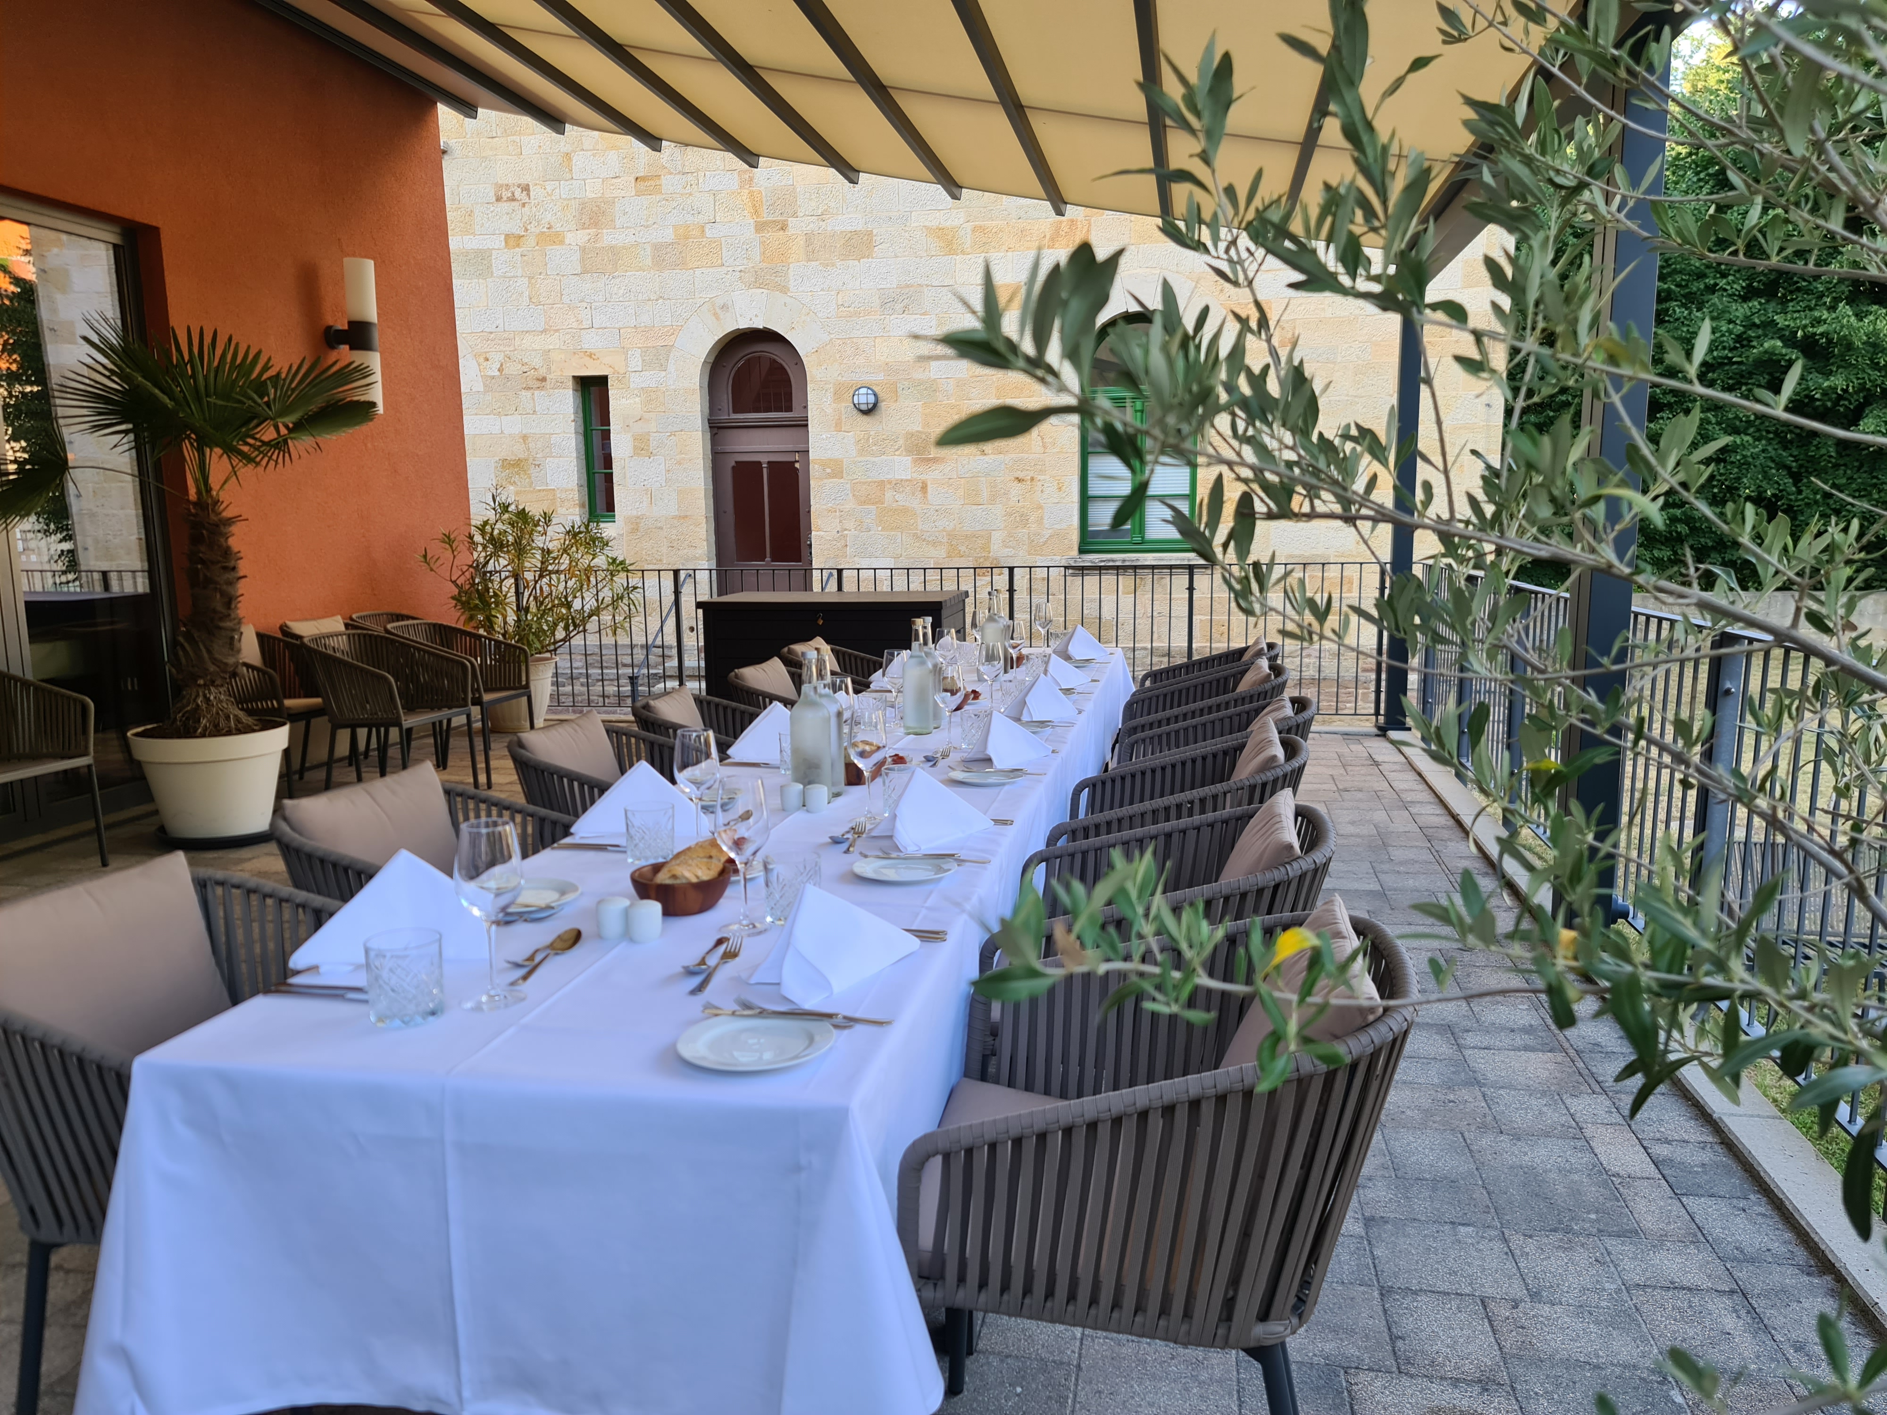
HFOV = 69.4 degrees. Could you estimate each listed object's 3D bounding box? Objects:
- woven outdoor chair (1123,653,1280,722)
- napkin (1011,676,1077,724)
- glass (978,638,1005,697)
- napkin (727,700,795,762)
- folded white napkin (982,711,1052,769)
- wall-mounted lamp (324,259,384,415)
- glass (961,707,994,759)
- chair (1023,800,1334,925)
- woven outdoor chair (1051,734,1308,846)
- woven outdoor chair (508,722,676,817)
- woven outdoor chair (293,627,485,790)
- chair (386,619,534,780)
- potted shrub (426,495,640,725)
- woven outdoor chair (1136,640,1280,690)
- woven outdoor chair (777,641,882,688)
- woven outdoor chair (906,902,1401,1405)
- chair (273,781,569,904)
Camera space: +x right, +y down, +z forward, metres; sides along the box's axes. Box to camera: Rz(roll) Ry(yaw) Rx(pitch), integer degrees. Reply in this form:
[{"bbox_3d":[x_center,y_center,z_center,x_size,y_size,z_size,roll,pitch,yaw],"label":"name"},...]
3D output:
[{"bbox_3d":[0.862,0.266,4.661,0.625,0.800,0.600,0,8,4],"label":"woven outdoor chair"},{"bbox_3d":[0.277,-0.035,3.970,0.192,0.121,0.242,3,9,22],"label":"napkin"},{"bbox_3d":[0.139,-0.088,3.949,0.080,0.212,0.080,1,8,11],"label":"glass"},{"bbox_3d":[-0.395,0.055,3.248,0.260,0.135,0.130,1,8,11],"label":"napkin"},{"bbox_3d":[0.153,0.065,3.302,0.192,0.117,0.253,3,9,22],"label":"folded white napkin"},{"bbox_3d":[-3.228,-2.029,7.468,0.275,0.820,0.155,1,8,11],"label":"wall-mounted lamp"},{"bbox_3d":[0.084,0.055,3.448,0.083,0.097,0.083,1,8,10],"label":"glass"},{"bbox_3d":[0.374,0.583,2.430,0.625,0.800,0.600,1,8,11],"label":"chair"},{"bbox_3d":[0.557,0.473,3.241,0.596,0.823,0.563,1,8,11],"label":"woven outdoor chair"},{"bbox_3d":[-0.773,0.453,3.494,0.596,0.823,0.563,1,8,9],"label":"woven outdoor chair"},{"bbox_3d":[-2.714,0.029,6.753,0.606,0.778,0.566,3,9,22],"label":"woven outdoor chair"},{"bbox_3d":[-2.500,-0.033,7.007,0.625,0.800,0.600,1,8,10],"label":"chair"},{"bbox_3d":[-2.611,-0.607,8.646,1.374,1.495,1.212,-3,9,-17],"label":"potted shrub"},{"bbox_3d":[1.046,0.146,5.504,0.625,0.800,0.600,1,8,11],"label":"woven outdoor chair"},{"bbox_3d":[-0.362,0.142,5.610,0.596,0.823,0.563,1,8,11],"label":"woven outdoor chair"},{"bbox_3d":[0.262,0.682,1.727,0.625,0.800,0.600,1,8,11],"label":"woven outdoor chair"},{"bbox_3d":[-0.964,0.558,2.693,0.625,0.800,0.600,1,8,10],"label":"chair"}]

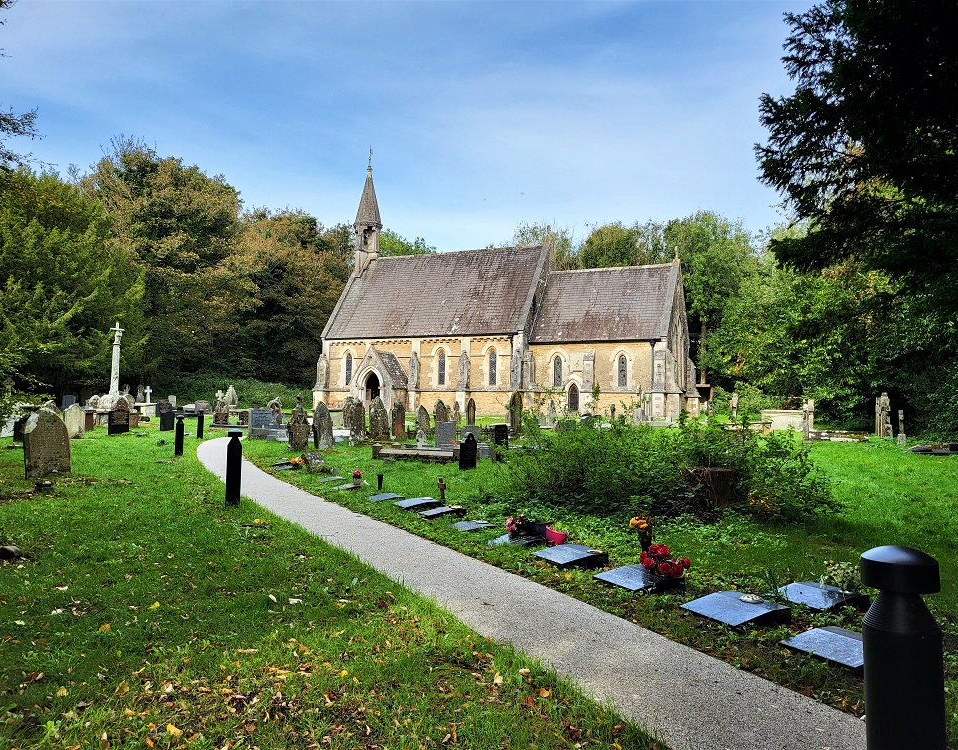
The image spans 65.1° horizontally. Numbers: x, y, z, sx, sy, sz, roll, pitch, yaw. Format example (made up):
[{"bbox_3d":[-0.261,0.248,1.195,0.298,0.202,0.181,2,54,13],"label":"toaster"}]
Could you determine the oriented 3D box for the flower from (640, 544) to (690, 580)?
[{"bbox_3d":[1.440,1.440,5.800,0.390,0.300,0.350,0,-4,10],"label":"flower"}]

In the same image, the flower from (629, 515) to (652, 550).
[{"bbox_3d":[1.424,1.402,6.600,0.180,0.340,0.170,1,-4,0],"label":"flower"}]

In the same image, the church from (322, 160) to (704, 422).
[{"bbox_3d":[1.754,-7.311,54.806,26.700,20.614,12.700,-1,-4,23],"label":"church"}]

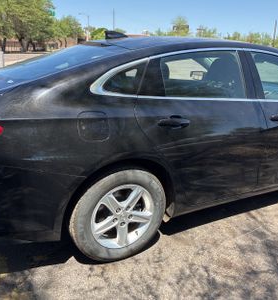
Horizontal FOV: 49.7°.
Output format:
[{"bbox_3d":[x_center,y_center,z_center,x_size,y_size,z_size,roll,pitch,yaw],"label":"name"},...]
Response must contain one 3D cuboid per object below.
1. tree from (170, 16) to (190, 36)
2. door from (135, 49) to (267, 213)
[{"bbox_3d":[4.867,-13.875,37.215,2.800,4.890,2.800,3,19,6],"label":"tree"},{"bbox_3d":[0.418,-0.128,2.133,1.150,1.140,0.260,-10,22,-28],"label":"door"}]

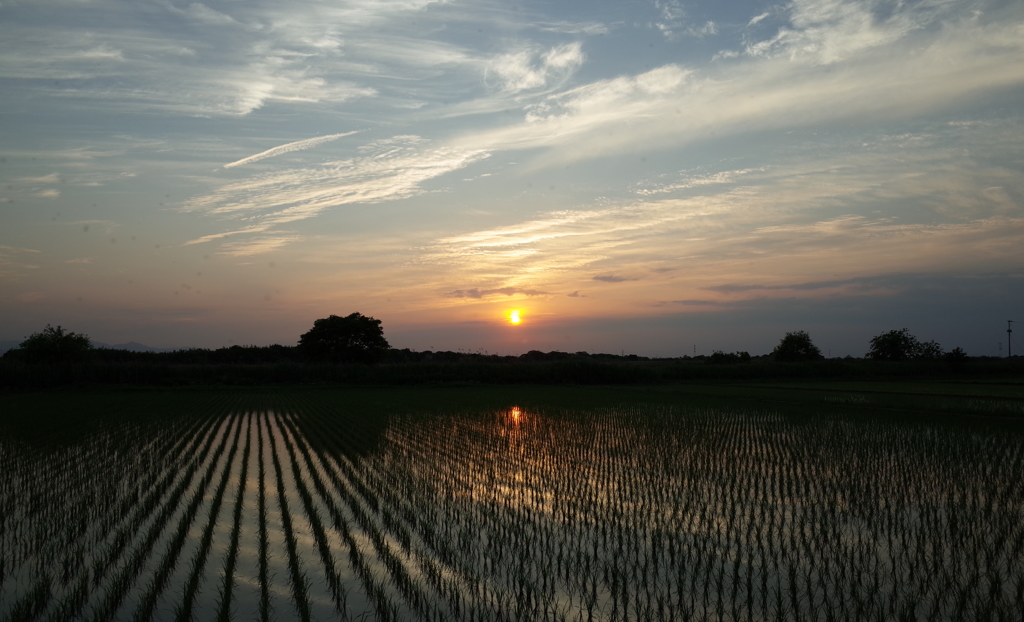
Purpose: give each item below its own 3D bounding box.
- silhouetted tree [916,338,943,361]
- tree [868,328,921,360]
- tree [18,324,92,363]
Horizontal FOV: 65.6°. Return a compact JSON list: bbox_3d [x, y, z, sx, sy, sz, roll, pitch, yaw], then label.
[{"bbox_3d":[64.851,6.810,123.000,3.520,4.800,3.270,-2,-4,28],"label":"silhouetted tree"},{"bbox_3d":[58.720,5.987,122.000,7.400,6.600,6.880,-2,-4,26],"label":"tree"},{"bbox_3d":[-43.657,3.778,76.000,6.310,4.970,5.870,2,-4,-30],"label":"tree"}]

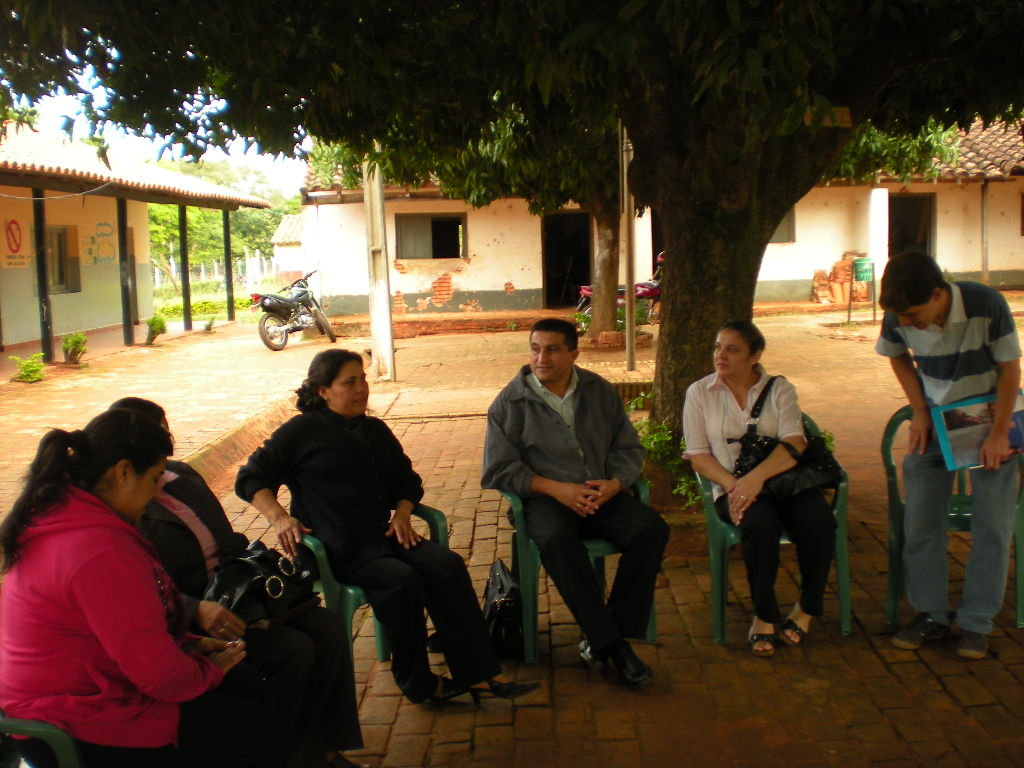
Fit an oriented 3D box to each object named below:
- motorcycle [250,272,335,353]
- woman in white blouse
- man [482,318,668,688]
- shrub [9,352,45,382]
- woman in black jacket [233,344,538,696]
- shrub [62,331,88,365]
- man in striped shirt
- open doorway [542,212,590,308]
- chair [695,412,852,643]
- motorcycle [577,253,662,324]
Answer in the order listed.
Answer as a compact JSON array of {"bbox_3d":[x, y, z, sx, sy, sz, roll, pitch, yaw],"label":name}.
[{"bbox_3d":[-3.413,-1.166,17.927,0.760,1.160,1.950,2,8,28],"label":"motorcycle"},{"bbox_3d":[0.981,0.390,4.562,0.580,1.250,0.700,-1,7,6],"label":"woman in white blouse"},{"bbox_3d":[0.271,0.418,4.361,0.640,1.280,0.860,-3,7,-16],"label":"man"},{"bbox_3d":[-6.068,-0.226,14.033,0.440,0.360,0.400,-2,7,0],"label":"shrub"},{"bbox_3d":[-0.446,0.506,4.037,0.720,1.220,0.760,-8,9,-42],"label":"woman in black jacket"},{"bbox_3d":[-6.307,-0.543,16.230,0.380,0.480,0.380,-2,7,0],"label":"shrub"},{"bbox_3d":[1.698,0.255,4.347,0.540,1.530,0.500,2,8,28],"label":"man in striped shirt"},{"bbox_3d":[1.130,-2.591,23.462,0.980,2.010,0.220,-1,7,1],"label":"open doorway"},{"bbox_3d":[1.066,0.587,4.706,0.580,0.820,0.560,-1,7,1],"label":"chair"},{"bbox_3d":[2.059,-1.549,19.259,2.000,1.250,0.750,-2,7,0],"label":"motorcycle"}]

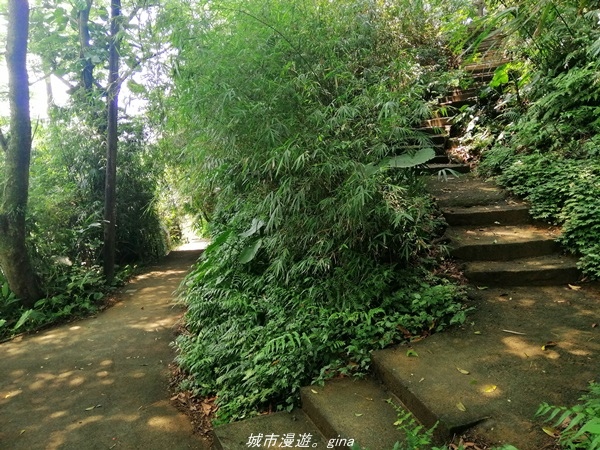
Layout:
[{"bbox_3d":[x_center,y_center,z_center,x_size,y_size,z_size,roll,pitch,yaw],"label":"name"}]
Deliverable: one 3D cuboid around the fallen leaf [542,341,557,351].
[{"bbox_3d":[1.910,0.922,3.450,0.090,0.040,0.065,0,3,0],"label":"fallen leaf"}]

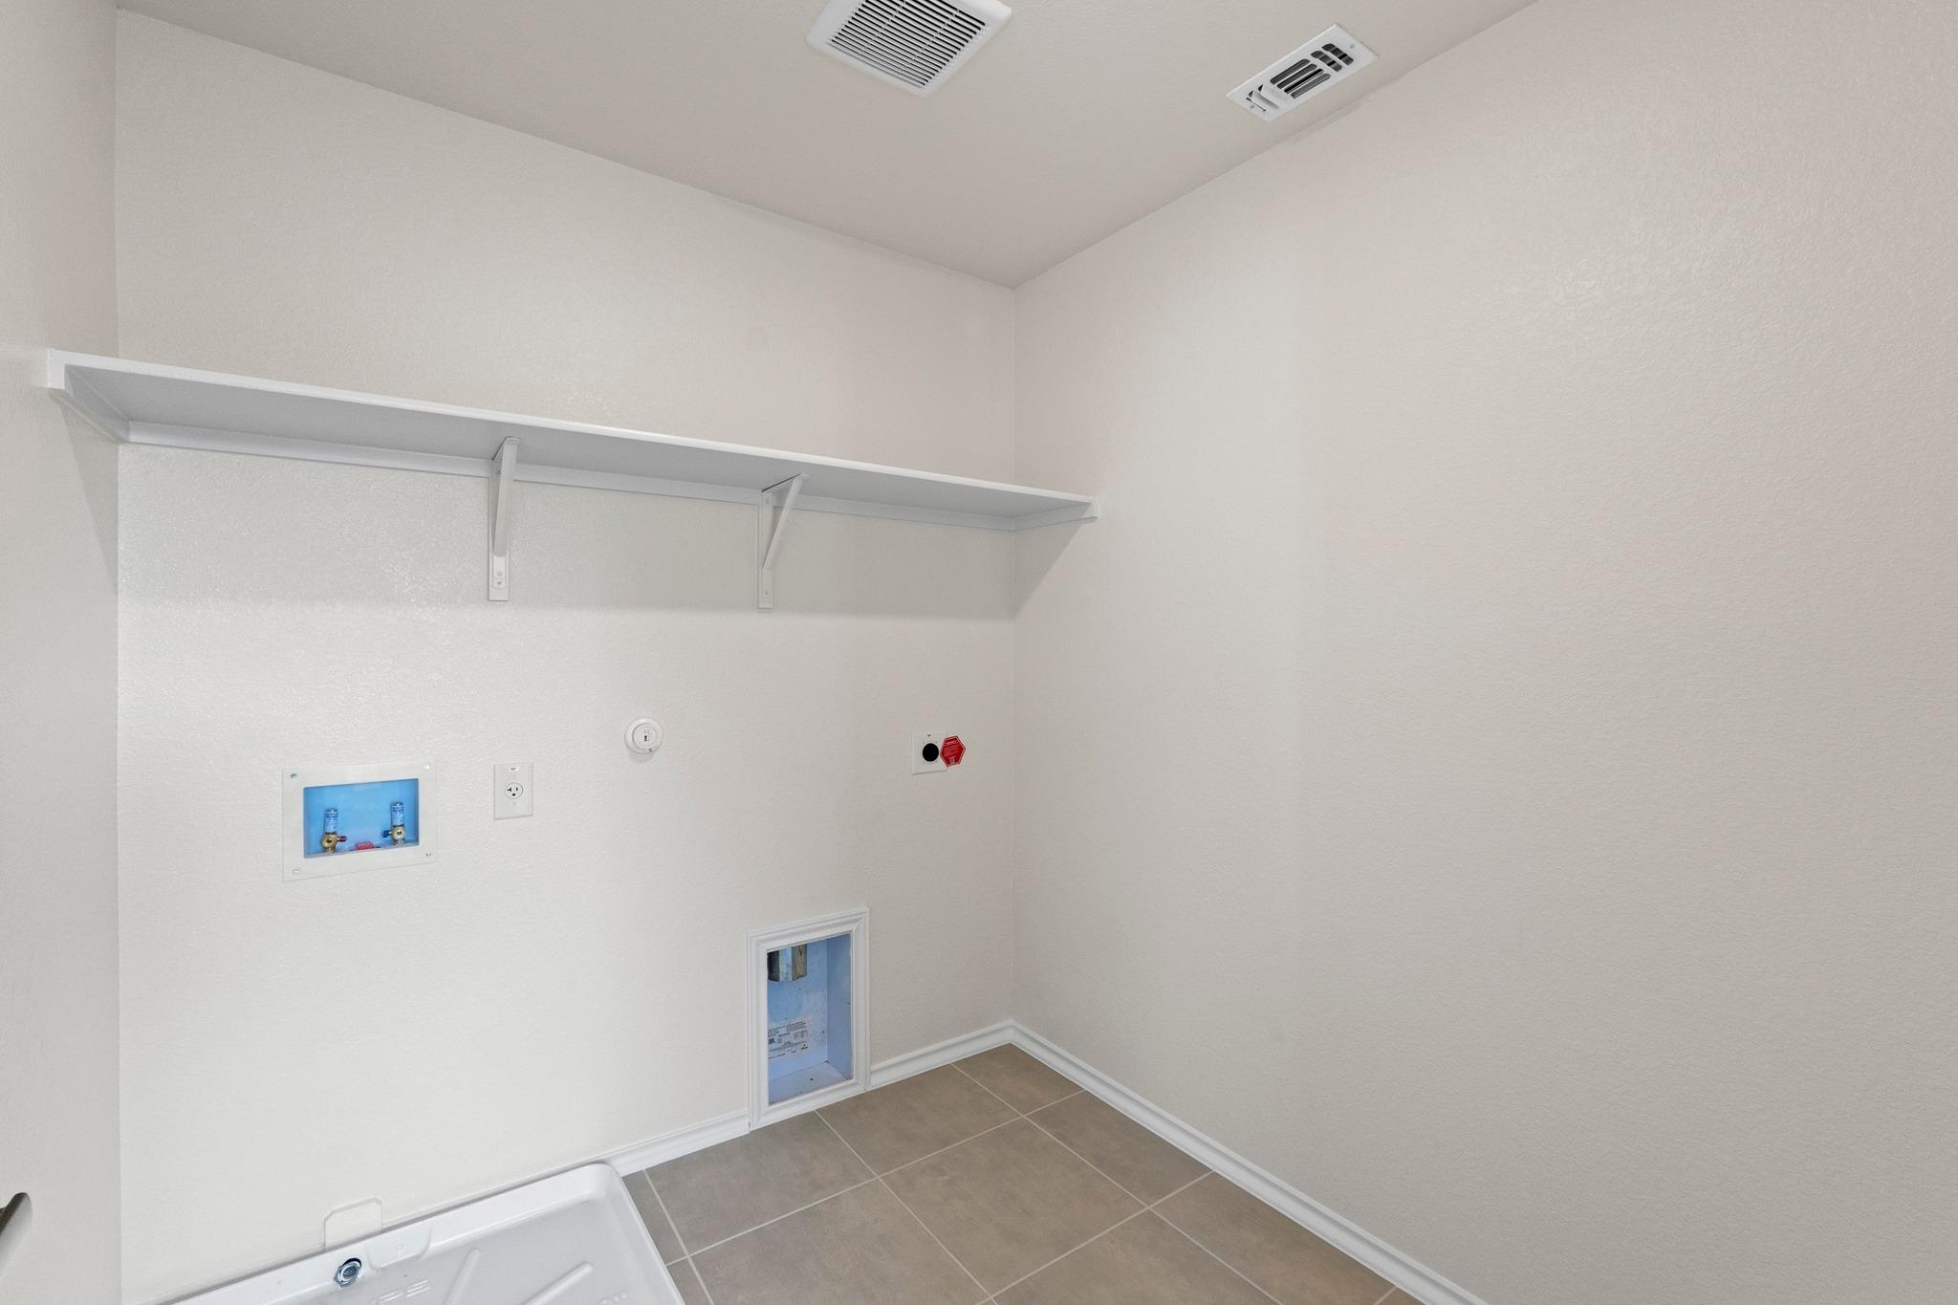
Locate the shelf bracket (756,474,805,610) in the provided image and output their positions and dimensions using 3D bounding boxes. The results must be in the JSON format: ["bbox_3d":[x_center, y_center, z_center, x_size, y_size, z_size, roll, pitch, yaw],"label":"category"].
[{"bbox_3d":[-0.502,-0.270,2.076,0.038,0.311,0.265,0,0,-35],"label":"shelf bracket"}]

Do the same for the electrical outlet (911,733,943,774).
[{"bbox_3d":[-0.154,0.306,2.480,0.117,0.119,0.012,0,0,-35],"label":"electrical outlet"}]

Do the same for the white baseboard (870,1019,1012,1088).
[{"bbox_3d":[-0.109,1.233,2.513,0.520,0.071,0.014,0,0,-35],"label":"white baseboard"}]

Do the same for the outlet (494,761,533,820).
[{"bbox_3d":[-1.051,0.313,1.844,0.076,0.118,0.010,0,0,-35],"label":"outlet"}]

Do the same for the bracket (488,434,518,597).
[{"bbox_3d":[-1.001,-0.269,1.722,0.038,0.311,0.265,0,0,-35],"label":"bracket"}]

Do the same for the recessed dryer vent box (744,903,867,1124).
[{"bbox_3d":[-0.491,0.999,2.286,0.351,0.522,0.100,0,0,-35],"label":"recessed dryer vent box"}]

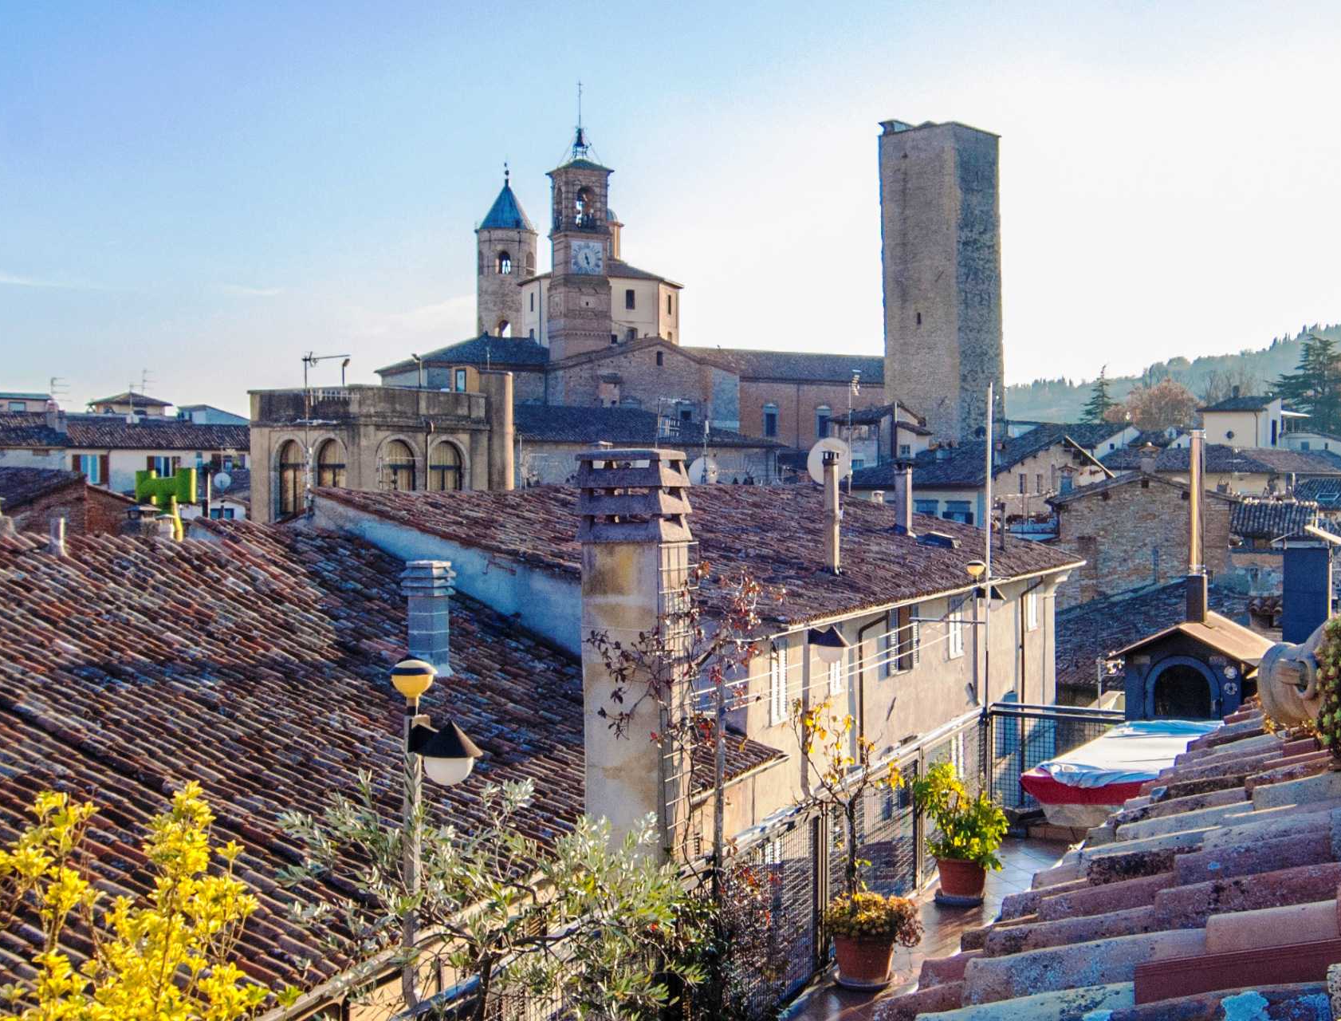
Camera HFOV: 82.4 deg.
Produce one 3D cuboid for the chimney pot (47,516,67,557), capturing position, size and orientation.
[{"bbox_3d":[-8.578,0.368,10.700,0.240,0.550,0.240,0,1,0],"label":"chimney pot"}]

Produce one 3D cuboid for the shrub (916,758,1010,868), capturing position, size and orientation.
[{"bbox_3d":[2.203,2.312,5.800,0.700,0.820,0.680,0,1,0],"label":"shrub"}]

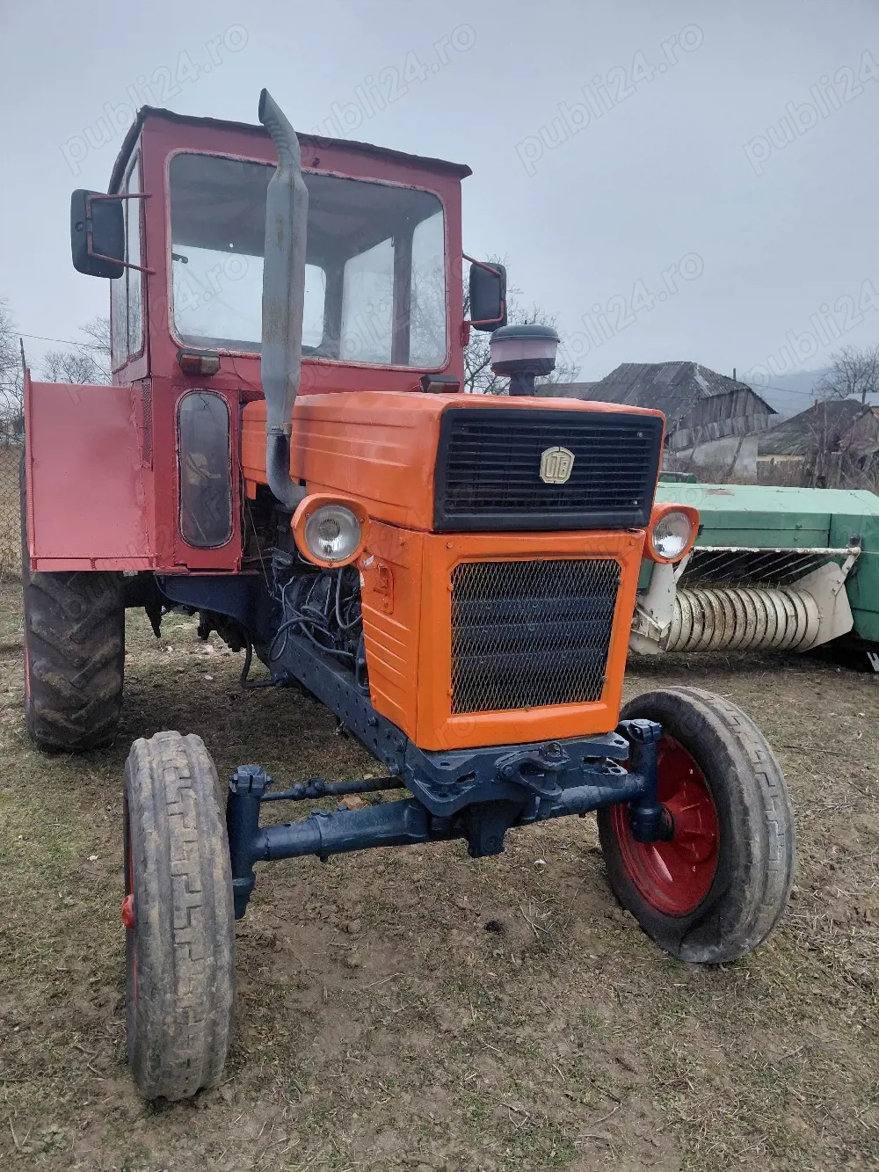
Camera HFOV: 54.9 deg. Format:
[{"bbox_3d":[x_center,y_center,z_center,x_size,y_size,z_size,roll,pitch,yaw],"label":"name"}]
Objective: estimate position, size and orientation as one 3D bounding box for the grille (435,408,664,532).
[{"bbox_3d":[0.249,-0.256,1.919,0.570,0.268,0.050,-2,11,-25],"label":"grille"}]

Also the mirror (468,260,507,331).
[{"bbox_3d":[0.213,-1.297,3.786,0.168,0.305,0.065,-2,9,-23],"label":"mirror"}]

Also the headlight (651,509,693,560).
[{"bbox_3d":[0.606,-0.146,2.269,0.140,0.140,0.080,-2,11,-25],"label":"headlight"}]

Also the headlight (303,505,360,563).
[{"bbox_3d":[-0.234,-0.111,1.811,0.123,0.123,0.075,-2,9,-23],"label":"headlight"}]

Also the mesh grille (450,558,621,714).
[{"bbox_3d":[0.223,0.112,2.004,0.450,0.370,0.030,-2,11,-25],"label":"mesh grille"}]

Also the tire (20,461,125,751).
[{"bbox_3d":[-1.773,0.020,4.126,0.390,1.560,1.560,-2,9,-23],"label":"tire"}]

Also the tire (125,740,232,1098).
[{"bbox_3d":[-0.635,0.755,2.013,0.180,0.810,0.810,-2,9,-23],"label":"tire"}]

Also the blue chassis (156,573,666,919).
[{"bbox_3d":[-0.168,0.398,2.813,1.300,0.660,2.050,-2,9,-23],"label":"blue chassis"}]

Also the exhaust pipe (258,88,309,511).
[{"bbox_3d":[-0.451,-0.812,2.494,0.155,1.190,0.135,-2,11,-25],"label":"exhaust pipe"}]

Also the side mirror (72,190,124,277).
[{"bbox_3d":[-1.273,-1.310,3.151,0.175,0.310,0.065,-2,9,-23],"label":"side mirror"}]

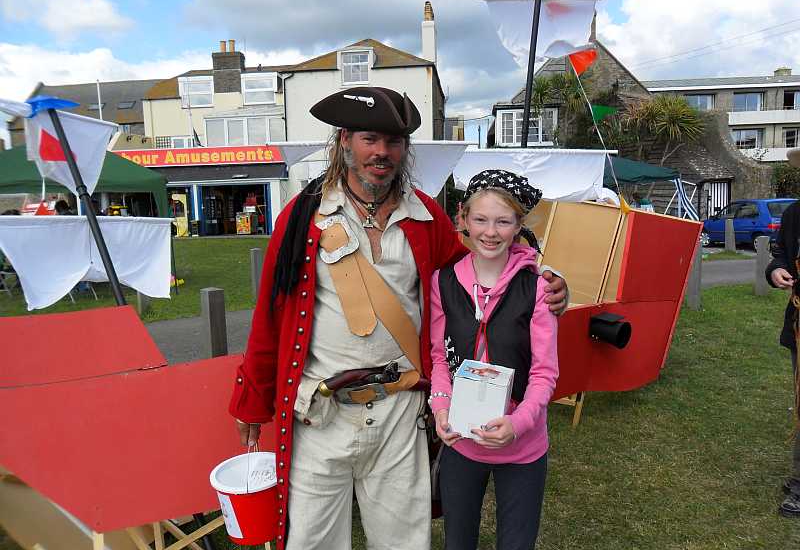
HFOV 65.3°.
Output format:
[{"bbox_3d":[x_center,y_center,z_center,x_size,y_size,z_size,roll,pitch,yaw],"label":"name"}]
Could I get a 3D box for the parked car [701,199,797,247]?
[{"bbox_3d":[10.119,-1.498,17.766,1.690,1.420,4.150,-1,7,-3],"label":"parked car"}]

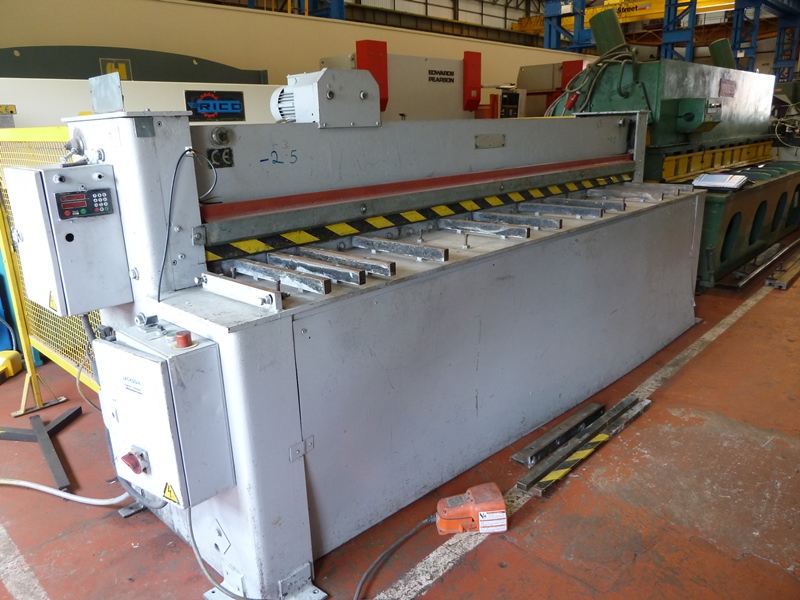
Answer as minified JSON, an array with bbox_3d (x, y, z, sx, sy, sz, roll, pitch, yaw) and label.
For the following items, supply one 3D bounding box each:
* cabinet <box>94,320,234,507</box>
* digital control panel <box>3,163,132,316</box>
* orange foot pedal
[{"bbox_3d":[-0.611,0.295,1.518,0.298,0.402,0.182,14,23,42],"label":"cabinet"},{"bbox_3d":[-0.983,-0.193,1.720,0.305,0.400,0.198,14,23,42],"label":"digital control panel"},{"bbox_3d":[0.239,0.704,1.970,0.230,0.118,0.122,-2,17,-3],"label":"orange foot pedal"}]

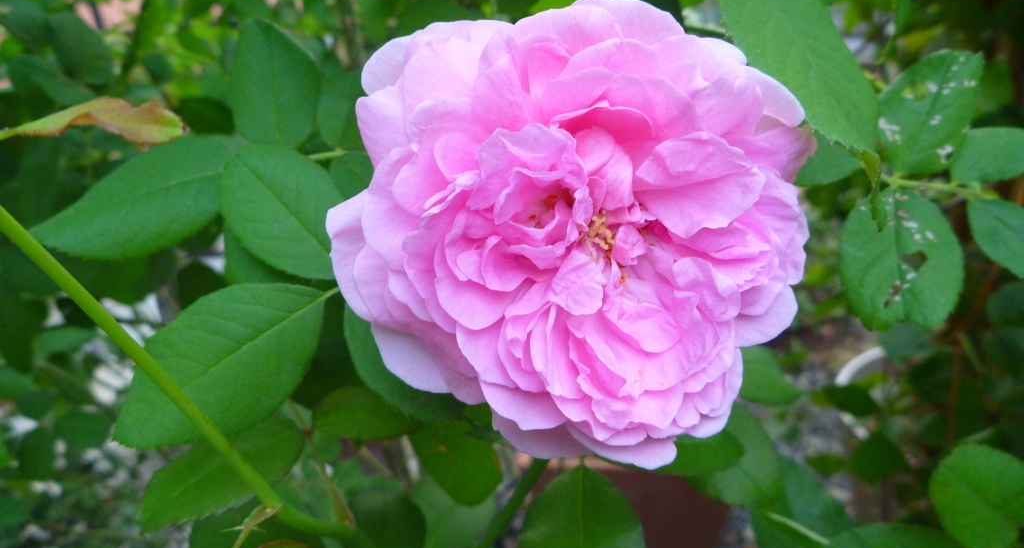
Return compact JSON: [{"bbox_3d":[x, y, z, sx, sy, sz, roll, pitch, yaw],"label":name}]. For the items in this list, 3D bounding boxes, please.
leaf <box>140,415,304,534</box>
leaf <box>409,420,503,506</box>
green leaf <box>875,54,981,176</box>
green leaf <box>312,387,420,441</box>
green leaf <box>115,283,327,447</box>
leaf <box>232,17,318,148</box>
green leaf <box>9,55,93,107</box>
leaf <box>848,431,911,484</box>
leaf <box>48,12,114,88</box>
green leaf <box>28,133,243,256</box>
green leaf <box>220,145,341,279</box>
[{"bbox_3d":[-0.085,0.058,0.244,0.049,0.008,0.026,-27,56,-14],"label":"leaf"},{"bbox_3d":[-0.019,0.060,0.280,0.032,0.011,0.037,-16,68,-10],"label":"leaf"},{"bbox_3d":[0.134,-0.051,0.263,0.026,0.007,0.053,30,72,20],"label":"green leaf"},{"bbox_3d":[-0.046,0.046,0.267,0.033,0.006,0.023,7,47,-18],"label":"green leaf"},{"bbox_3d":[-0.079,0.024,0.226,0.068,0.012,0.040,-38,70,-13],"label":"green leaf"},{"bbox_3d":[-0.075,-0.059,0.255,0.028,0.007,0.050,-12,66,-4],"label":"leaf"},{"bbox_3d":[-0.222,-0.092,0.398,0.051,0.009,0.021,25,50,17],"label":"green leaf"},{"bbox_3d":[0.204,0.102,0.460,0.035,0.010,0.029,-8,60,-5],"label":"leaf"},{"bbox_3d":[-0.219,-0.114,0.422,0.026,0.009,0.052,-33,72,-19],"label":"leaf"},{"bbox_3d":[-0.102,-0.023,0.229,0.055,0.010,0.030,-25,58,-14],"label":"green leaf"},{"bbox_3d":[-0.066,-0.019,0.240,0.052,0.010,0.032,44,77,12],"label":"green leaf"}]

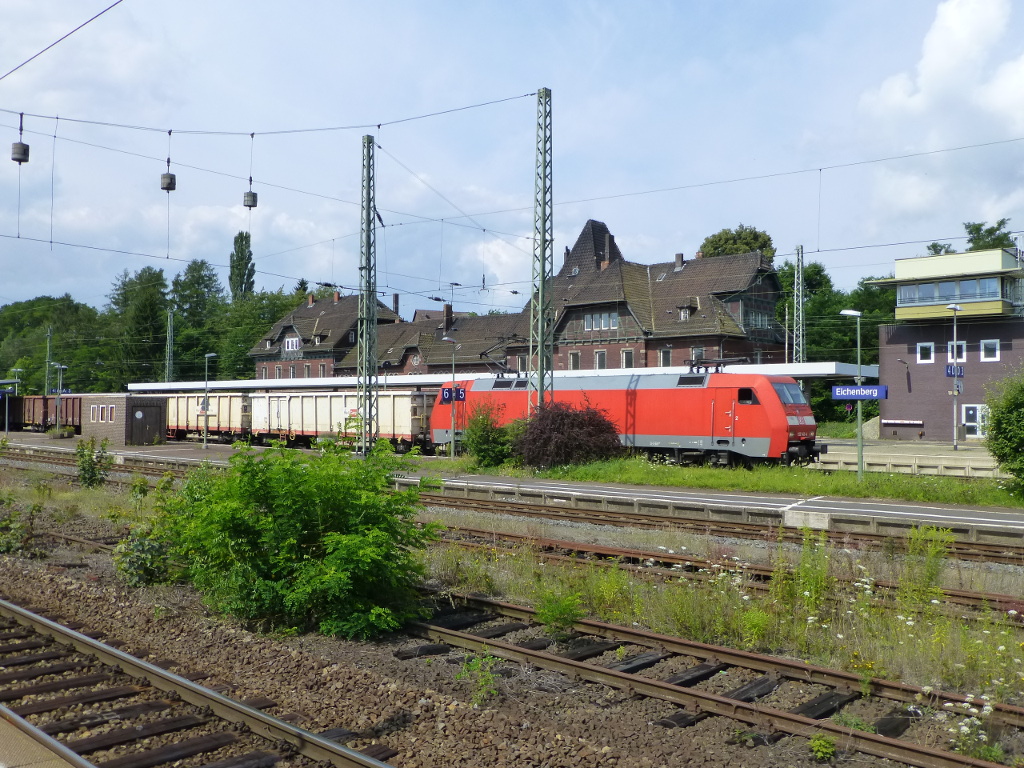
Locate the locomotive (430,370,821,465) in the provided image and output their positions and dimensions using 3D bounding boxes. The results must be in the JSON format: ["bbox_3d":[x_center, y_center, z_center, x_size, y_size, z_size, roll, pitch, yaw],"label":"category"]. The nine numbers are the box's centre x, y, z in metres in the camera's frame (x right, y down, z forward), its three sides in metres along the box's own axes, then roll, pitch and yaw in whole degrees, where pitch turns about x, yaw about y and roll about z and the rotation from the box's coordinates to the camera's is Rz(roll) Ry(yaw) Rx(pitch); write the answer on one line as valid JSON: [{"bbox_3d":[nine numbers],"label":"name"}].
[{"bbox_3d":[3.644,1.591,38.317,19.500,3.980,3.000,-1,-2,42],"label":"locomotive"}]

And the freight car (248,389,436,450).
[{"bbox_3d":[-9.437,2.200,50.171,15.700,3.250,3.000,-1,-2,42],"label":"freight car"}]

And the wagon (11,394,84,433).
[{"bbox_3d":[-38.680,2.778,76.688,15.600,3.250,2.950,-1,-2,42],"label":"wagon"}]

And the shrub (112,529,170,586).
[{"bbox_3d":[-6.053,2.794,14.500,0.950,0.930,0.900,1,-1,-22],"label":"shrub"}]

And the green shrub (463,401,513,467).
[{"bbox_3d":[-0.933,1.925,33.800,1.950,2.480,1.900,0,-1,0],"label":"green shrub"}]

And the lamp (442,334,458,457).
[{"bbox_3d":[-2.824,0.646,39.597,0.320,5.506,0.800,-1,-2,39],"label":"lamp"}]

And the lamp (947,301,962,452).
[{"bbox_3d":[19.561,-0.290,39.237,0.350,6.450,1.500,-1,-2,39],"label":"lamp"}]

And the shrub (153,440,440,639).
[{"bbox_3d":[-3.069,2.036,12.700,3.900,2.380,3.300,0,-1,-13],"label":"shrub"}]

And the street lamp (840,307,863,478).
[{"bbox_3d":[9.318,0.461,24.438,0.750,5.000,0.300,-1,-2,35],"label":"street lamp"}]

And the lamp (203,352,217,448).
[{"bbox_3d":[-16.880,0.954,49.856,0.320,5.344,0.800,-1,-2,41],"label":"lamp"}]

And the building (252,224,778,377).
[{"bbox_3d":[-3.257,-5.258,91.972,60.001,19.200,14.000,-1,-2,39],"label":"building"}]

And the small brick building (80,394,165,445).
[{"bbox_3d":[-24.216,2.236,55.322,5.671,3.022,2.564,-1,-2,39],"label":"small brick building"}]

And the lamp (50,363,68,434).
[{"bbox_3d":[-33.761,1.186,65.544,0.320,5.537,0.800,-1,-2,41],"label":"lamp"}]

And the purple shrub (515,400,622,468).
[{"bbox_3d":[2.269,1.957,35.657,4.000,2.750,3.400,-1,-2,39],"label":"purple shrub"}]

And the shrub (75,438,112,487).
[{"bbox_3d":[-14.113,2.709,30.000,1.200,1.780,1.150,1,-1,-25],"label":"shrub"}]

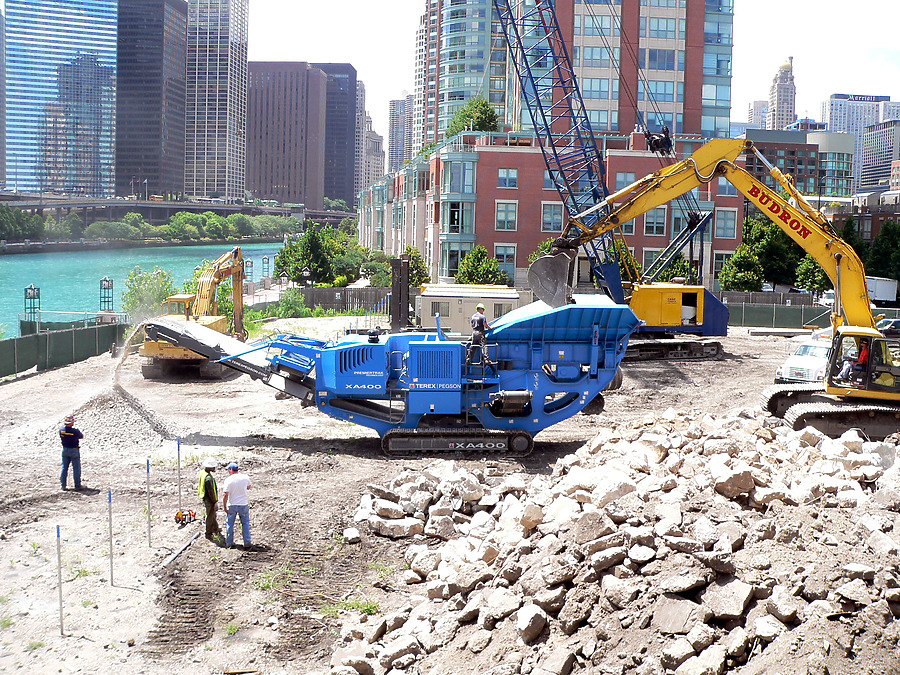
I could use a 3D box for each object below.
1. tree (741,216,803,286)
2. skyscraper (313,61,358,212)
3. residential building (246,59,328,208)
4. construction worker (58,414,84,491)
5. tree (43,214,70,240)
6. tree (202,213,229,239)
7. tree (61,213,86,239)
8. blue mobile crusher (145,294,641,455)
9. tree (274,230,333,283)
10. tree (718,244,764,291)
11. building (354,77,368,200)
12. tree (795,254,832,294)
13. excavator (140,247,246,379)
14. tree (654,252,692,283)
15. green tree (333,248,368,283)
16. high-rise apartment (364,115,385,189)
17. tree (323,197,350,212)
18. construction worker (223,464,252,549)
[{"bbox_3d":[30.256,-7.607,86.444,6.400,9.000,6.400,1,7,0],"label":"tree"},{"bbox_3d":[-105.942,-166.190,792.949,48.000,120.776,40.000,2,7,2],"label":"skyscraper"},{"bbox_3d":[-117.225,-141.180,674.046,54.000,102.366,46.000,2,7,2],"label":"residential building"},{"bbox_3d":[-9.153,2.779,22.584,0.550,1.800,0.400,2,7,2],"label":"construction worker"},{"bbox_3d":[-103.920,-29.304,247.555,6.900,7.200,6.900,1,7,0],"label":"tree"},{"bbox_3d":[-79.576,-38.352,317.450,8.900,8.900,8.900,1,7,0],"label":"tree"},{"bbox_3d":[-116.550,-34.481,289.516,7.600,8.295,7.600,1,7,0],"label":"tree"},{"bbox_3d":[-1.841,1.063,29.186,14.824,4.600,3.900,1,7,-2],"label":"blue mobile crusher"},{"bbox_3d":[-13.006,-7.032,82.567,5.600,7.000,5.600,1,7,0],"label":"tree"},{"bbox_3d":[21.855,-4.648,69.735,3.200,4.542,3.200,1,7,0],"label":"tree"},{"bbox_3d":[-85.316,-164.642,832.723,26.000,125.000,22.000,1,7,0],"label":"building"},{"bbox_3d":[31.682,-4.844,80.691,3.600,5.000,3.600,1,7,0],"label":"tree"},{"bbox_3d":[-11.311,-1.490,44.433,3.400,5.500,9.900,1,7,2],"label":"excavator"},{"bbox_3d":[18.916,-4.865,78.691,3.900,5.000,3.900,1,7,0],"label":"tree"},{"bbox_3d":[-10.055,-7.186,94.788,3.700,3.639,3.700,1,7,0],"label":"green tree"},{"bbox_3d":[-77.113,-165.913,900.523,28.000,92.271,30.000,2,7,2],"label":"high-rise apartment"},{"bbox_3d":[-77.459,-90.149,639.289,18.000,12.180,18.000,1,7,0],"label":"tree"},{"bbox_3d":[-4.354,3.435,19.171,0.550,1.770,0.370,-1,7,-20],"label":"construction worker"}]

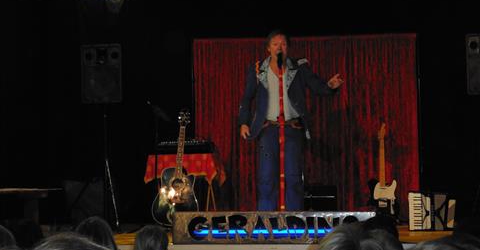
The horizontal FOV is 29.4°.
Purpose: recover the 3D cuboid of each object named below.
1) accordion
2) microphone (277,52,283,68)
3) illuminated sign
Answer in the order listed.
[{"bbox_3d":[1.662,0.747,7.900,0.390,0.335,0.190,-1,-2,3],"label":"accordion"},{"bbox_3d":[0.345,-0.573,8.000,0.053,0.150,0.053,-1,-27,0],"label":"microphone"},{"bbox_3d":[0.264,0.786,7.000,1.530,0.245,0.140,-1,-3,6],"label":"illuminated sign"}]

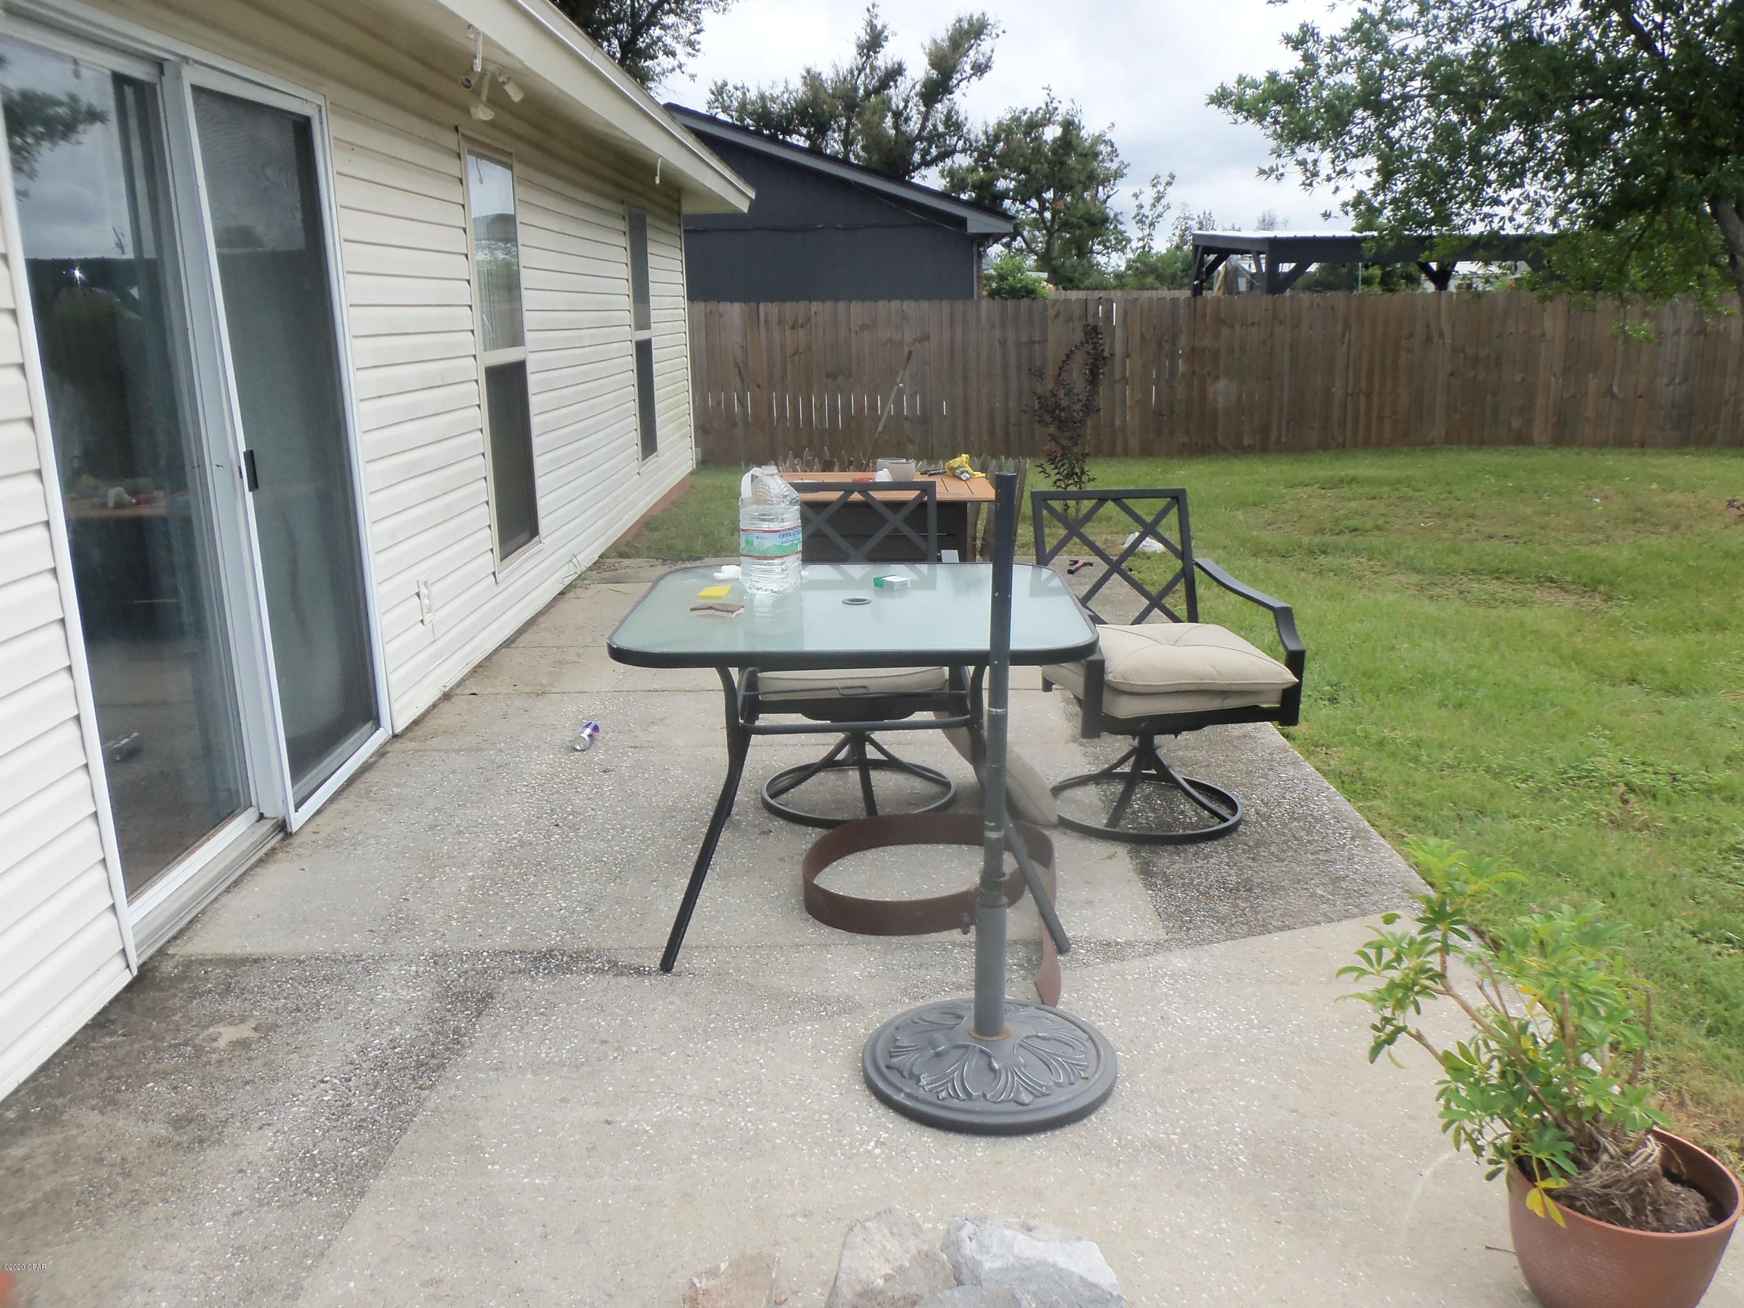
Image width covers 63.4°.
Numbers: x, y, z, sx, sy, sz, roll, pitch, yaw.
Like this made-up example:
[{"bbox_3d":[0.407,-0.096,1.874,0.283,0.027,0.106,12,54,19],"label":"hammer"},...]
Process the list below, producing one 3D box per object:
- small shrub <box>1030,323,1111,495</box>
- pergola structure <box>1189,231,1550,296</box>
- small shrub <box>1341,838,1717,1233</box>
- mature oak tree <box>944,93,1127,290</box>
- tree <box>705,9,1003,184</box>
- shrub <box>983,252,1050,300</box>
[{"bbox_3d":[1.427,-1.657,10.170,0.570,1.410,0.550,-1,14,0],"label":"small shrub"},{"bbox_3d":[6.922,-4.609,19.855,3.870,2.800,4.100,-1,14,0],"label":"pergola structure"},{"bbox_3d":[0.895,0.507,1.988,0.470,0.560,0.410,-1,14,0],"label":"small shrub"},{"bbox_3d":[4.851,-12.651,42.202,5.430,7.580,5.600,-1,14,0],"label":"mature oak tree"},{"bbox_3d":[-0.551,-12.401,38.145,8.060,9.340,8.000,-1,14,0],"label":"tree"},{"bbox_3d":[2.398,-5.445,23.891,1.290,2.550,1.250,-1,14,0],"label":"shrub"}]

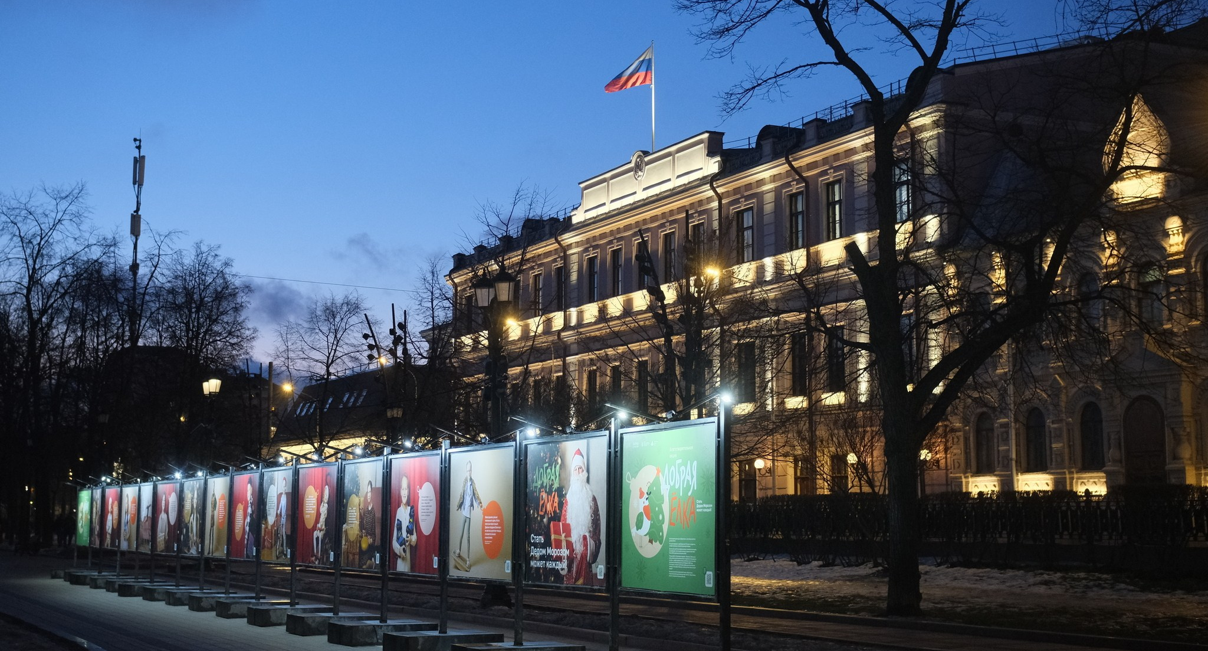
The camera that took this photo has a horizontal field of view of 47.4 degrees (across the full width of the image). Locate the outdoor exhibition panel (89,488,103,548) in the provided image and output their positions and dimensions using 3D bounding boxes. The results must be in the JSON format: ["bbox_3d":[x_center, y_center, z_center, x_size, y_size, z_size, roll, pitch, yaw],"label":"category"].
[{"bbox_3d":[-13.537,5.119,36.658,0.070,1.570,1.700,4,-9,-27],"label":"outdoor exhibition panel"}]

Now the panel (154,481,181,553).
[{"bbox_3d":[-9.528,4.193,29.965,0.070,1.570,1.700,5,-10,-33],"label":"panel"}]

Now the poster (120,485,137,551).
[{"bbox_3d":[-11.502,4.676,33.316,0.070,1.570,1.700,5,-10,-31],"label":"poster"}]

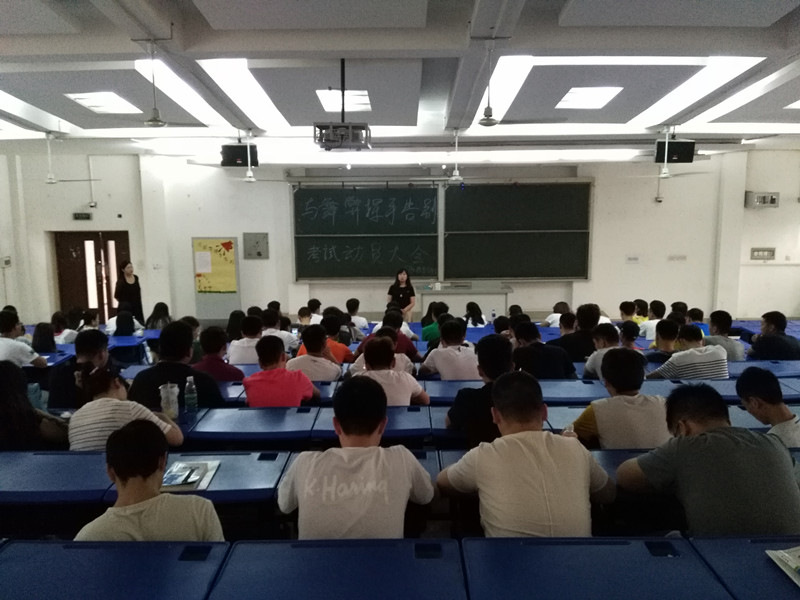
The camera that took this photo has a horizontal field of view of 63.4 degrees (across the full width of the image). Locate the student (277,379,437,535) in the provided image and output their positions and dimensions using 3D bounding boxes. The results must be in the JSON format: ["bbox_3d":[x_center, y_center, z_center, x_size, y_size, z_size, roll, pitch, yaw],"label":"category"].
[{"bbox_3d":[-0.136,0.834,2.180,0.504,1.179,0.750,0,7,0],"label":"student"}]

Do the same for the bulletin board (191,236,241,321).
[{"bbox_3d":[-3.589,-0.406,12.688,0.890,1.610,0.050,0,8,0],"label":"bulletin board"}]

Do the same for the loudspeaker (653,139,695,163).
[{"bbox_3d":[3.978,-2.183,9.430,0.540,0.310,0.290,1,20,8],"label":"loudspeaker"}]

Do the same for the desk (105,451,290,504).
[{"bbox_3d":[-0.739,1.015,2.493,0.600,0.750,0.390,0,8,0],"label":"desk"}]

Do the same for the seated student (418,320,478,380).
[{"bbox_3d":[0.401,0.741,4.935,0.530,1.210,0.680,0,8,0],"label":"seated student"}]

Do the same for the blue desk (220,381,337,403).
[{"bbox_3d":[-0.700,0.936,4.259,0.580,0.730,0.380,0,8,0],"label":"blue desk"}]

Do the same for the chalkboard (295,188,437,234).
[{"bbox_3d":[-0.656,-1.682,12.300,2.699,0.879,0.050,0,7,0],"label":"chalkboard"}]

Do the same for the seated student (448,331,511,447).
[{"bbox_3d":[0.462,0.770,3.106,0.520,1.250,0.680,0,8,0],"label":"seated student"}]

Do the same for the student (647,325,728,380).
[{"bbox_3d":[2.151,0.746,4.929,0.590,1.170,0.680,-2,8,-8],"label":"student"}]

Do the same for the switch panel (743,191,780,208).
[{"bbox_3d":[6.601,-1.822,11.800,0.456,0.288,0.240,0,7,0],"label":"switch panel"}]

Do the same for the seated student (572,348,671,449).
[{"bbox_3d":[0.949,0.782,2.960,0.492,1.180,0.720,-2,8,-8],"label":"seated student"}]

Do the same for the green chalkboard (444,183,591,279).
[{"bbox_3d":[2.199,-1.280,12.122,2.740,1.806,0.080,0,8,0],"label":"green chalkboard"}]

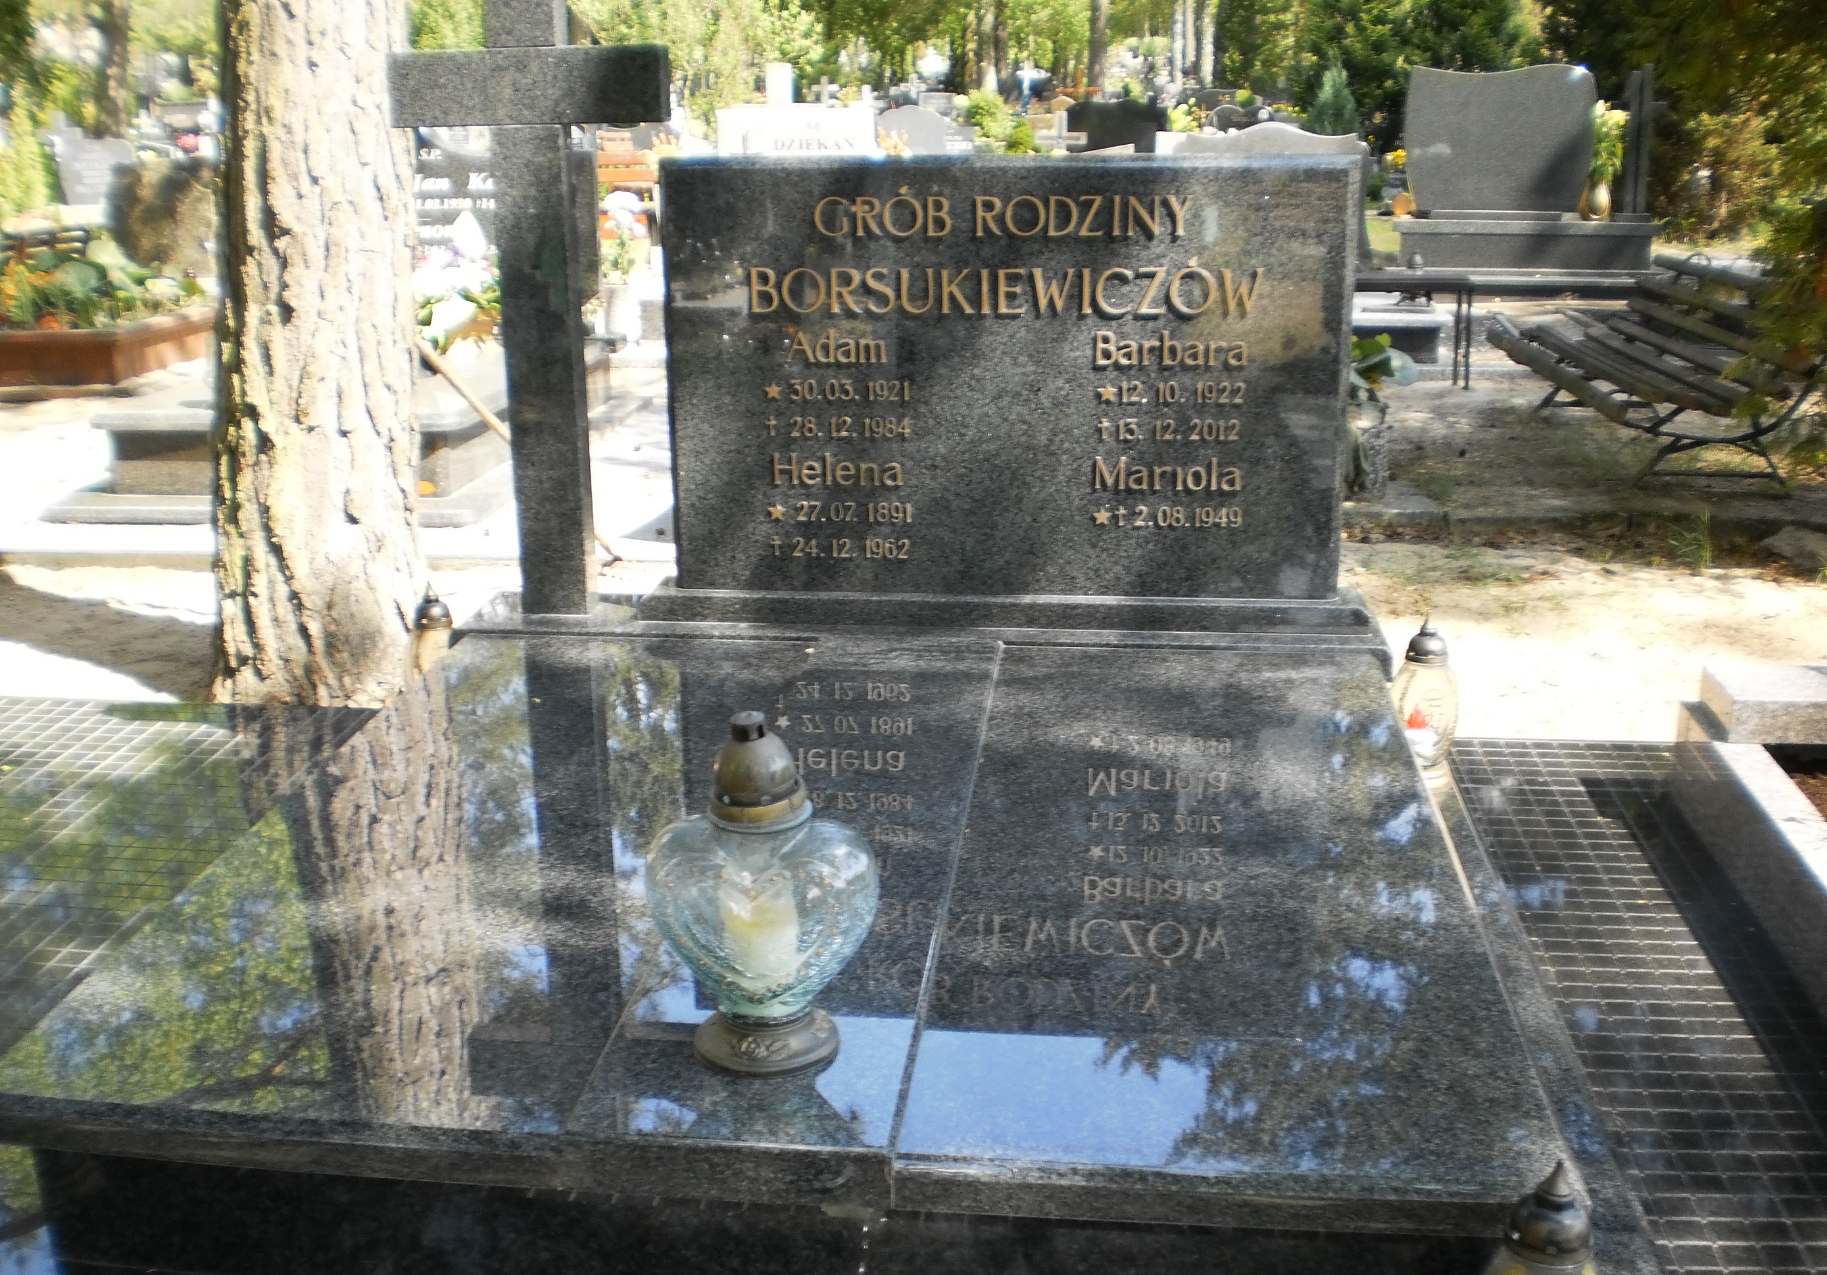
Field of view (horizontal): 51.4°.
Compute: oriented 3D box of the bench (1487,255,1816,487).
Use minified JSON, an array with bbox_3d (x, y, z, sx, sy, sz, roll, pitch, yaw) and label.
[{"bbox_3d":[2.859,-1.091,7.471,0.707,0.683,1.758,0,17,1],"label":"bench"}]

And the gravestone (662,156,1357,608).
[{"bbox_3d":[0.158,-0.445,3.293,1.170,0.740,0.100,1,18,6],"label":"gravestone"}]

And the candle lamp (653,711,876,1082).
[{"bbox_3d":[-0.155,0.248,1.938,0.240,0.367,0.155,1,18,6],"label":"candle lamp"}]

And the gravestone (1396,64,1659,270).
[{"bbox_3d":[3.430,-2.630,10.649,1.431,1.091,0.380,1,18,6],"label":"gravestone"}]

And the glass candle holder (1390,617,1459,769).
[{"bbox_3d":[0.856,0.099,3.181,0.114,0.266,0.114,1,18,6],"label":"glass candle holder"}]

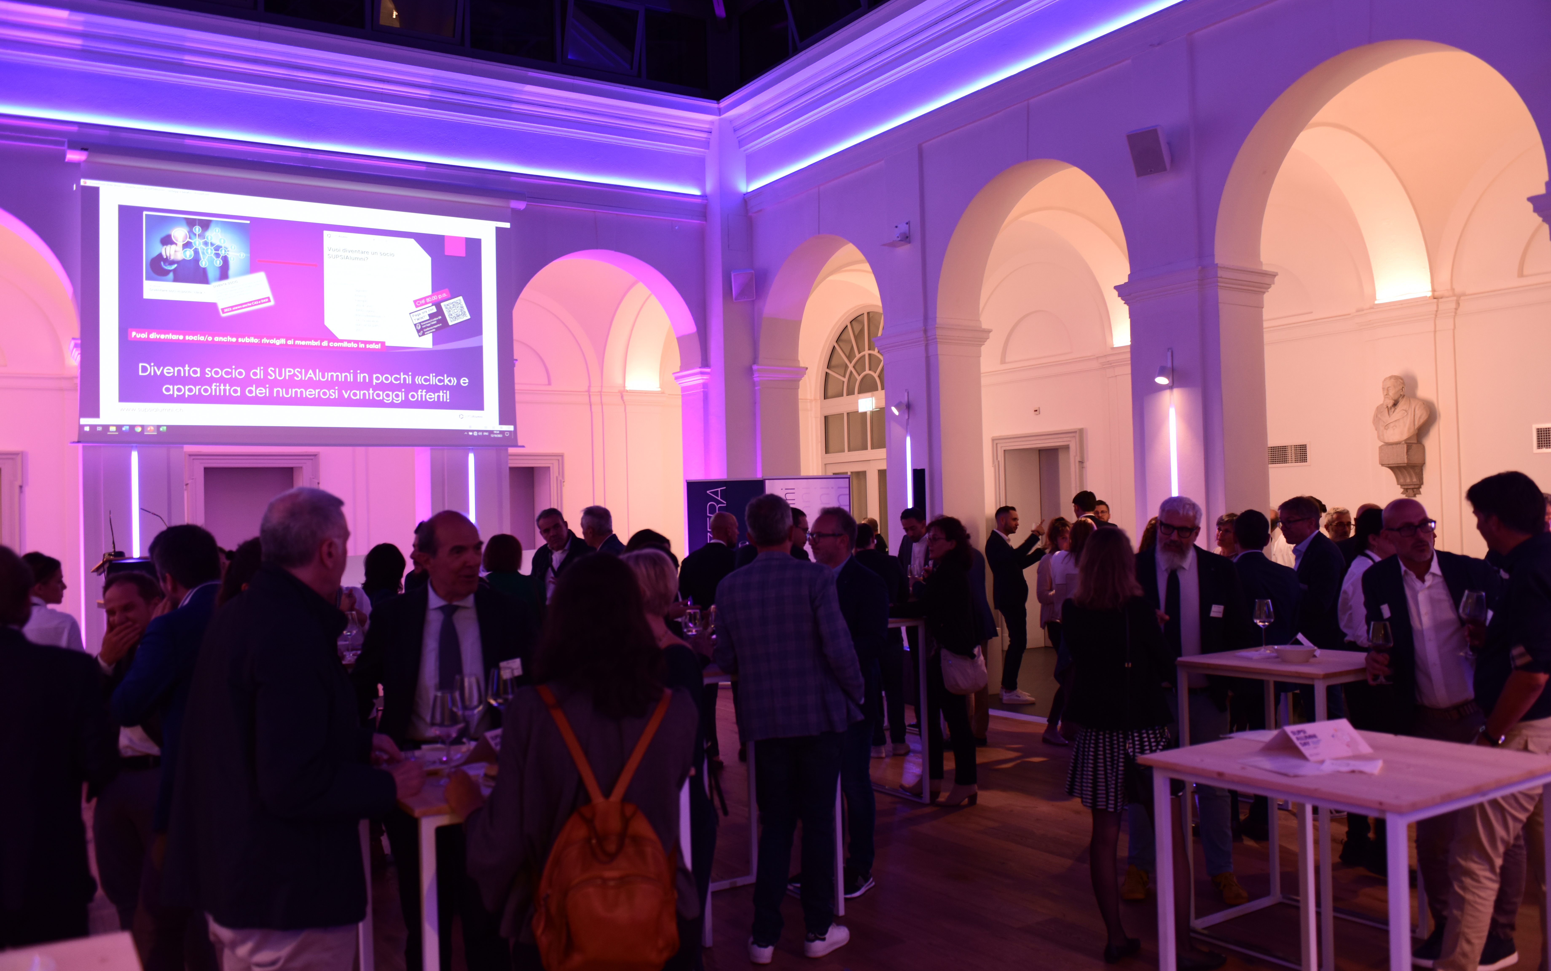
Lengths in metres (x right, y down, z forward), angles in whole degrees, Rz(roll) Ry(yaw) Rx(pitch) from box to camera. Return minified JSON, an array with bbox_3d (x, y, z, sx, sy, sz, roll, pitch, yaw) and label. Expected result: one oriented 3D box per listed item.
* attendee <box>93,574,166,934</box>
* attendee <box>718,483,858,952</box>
[{"bbox_3d":[-2.168,1.078,4.100,0.550,1.590,0.480,-2,-1,23],"label":"attendee"},{"bbox_3d":[0.055,0.929,4.800,0.590,1.820,0.420,-2,-1,13],"label":"attendee"}]

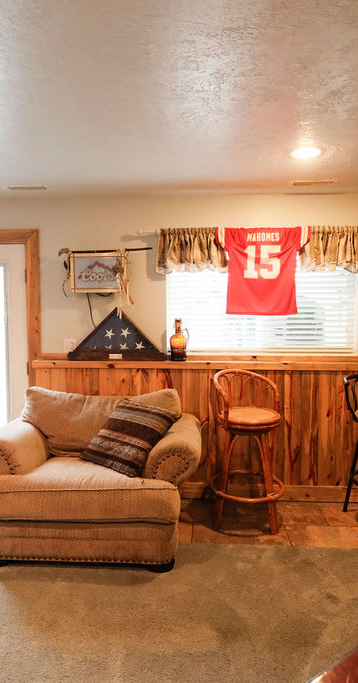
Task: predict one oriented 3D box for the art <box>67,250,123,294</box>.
[{"bbox_3d":[-0.703,-0.586,3.599,0.447,0.354,0.060,0,3,3],"label":"art"}]

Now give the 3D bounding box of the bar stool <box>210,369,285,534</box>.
[{"bbox_3d":[0.476,0.740,2.975,0.510,1.050,0.520,-2,4,-30],"label":"bar stool"}]

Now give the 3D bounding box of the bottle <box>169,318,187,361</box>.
[{"bbox_3d":[0.004,-0.016,3.429,0.145,0.335,0.130,0,3,3],"label":"bottle"}]

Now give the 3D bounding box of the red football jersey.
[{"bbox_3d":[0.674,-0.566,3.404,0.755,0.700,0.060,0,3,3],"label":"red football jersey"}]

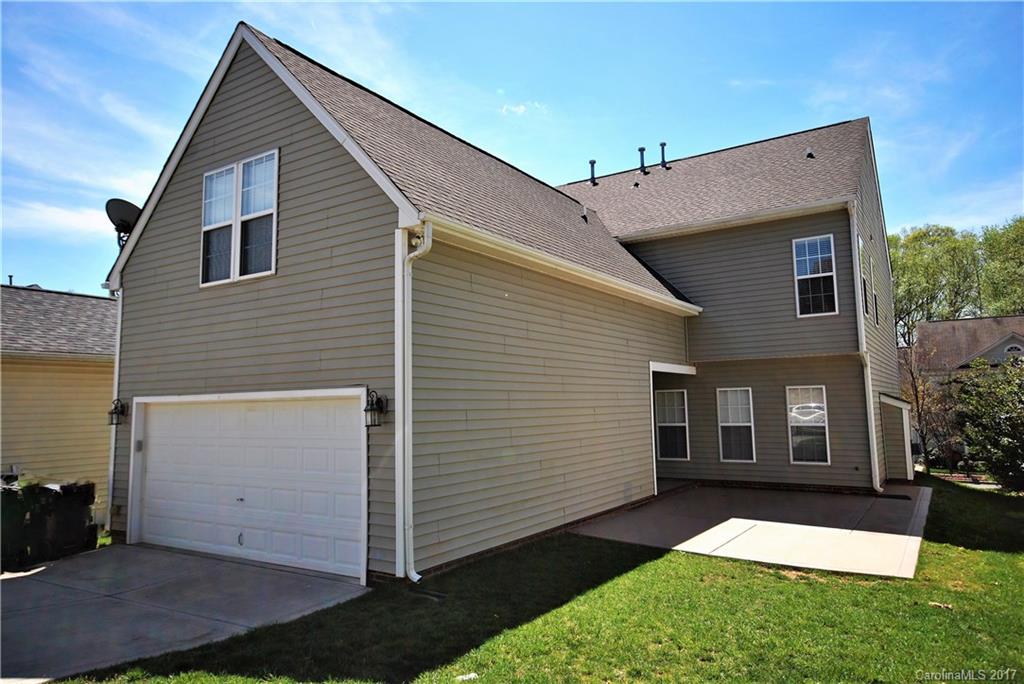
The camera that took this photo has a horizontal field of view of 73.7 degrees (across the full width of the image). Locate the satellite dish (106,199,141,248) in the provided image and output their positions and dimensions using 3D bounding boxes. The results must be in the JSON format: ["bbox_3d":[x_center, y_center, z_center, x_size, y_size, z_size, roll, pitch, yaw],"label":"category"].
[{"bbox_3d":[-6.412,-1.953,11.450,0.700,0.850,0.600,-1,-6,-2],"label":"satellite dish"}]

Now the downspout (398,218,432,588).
[{"bbox_3d":[-1.031,0.625,7.603,0.350,3.980,0.075,-5,-7,33],"label":"downspout"}]

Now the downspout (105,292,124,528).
[{"bbox_3d":[-6.480,1.065,11.083,0.330,3.880,0.080,-5,-7,33],"label":"downspout"}]

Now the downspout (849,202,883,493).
[{"bbox_3d":[7.312,0.114,14.113,0.200,5.940,0.810,-5,-7,33],"label":"downspout"}]

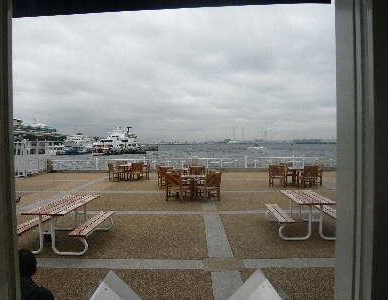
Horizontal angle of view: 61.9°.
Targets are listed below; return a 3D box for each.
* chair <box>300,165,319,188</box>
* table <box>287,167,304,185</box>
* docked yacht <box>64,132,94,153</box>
[{"bbox_3d":[4.500,1.064,12.830,0.620,0.880,0.600,0,1,-5],"label":"chair"},{"bbox_3d":[4.360,1.129,13.650,0.880,0.720,0.880,0,1,0],"label":"table"},{"bbox_3d":[-65.000,-4.000,183.000,8.000,11.000,25.000,0,1,3],"label":"docked yacht"}]

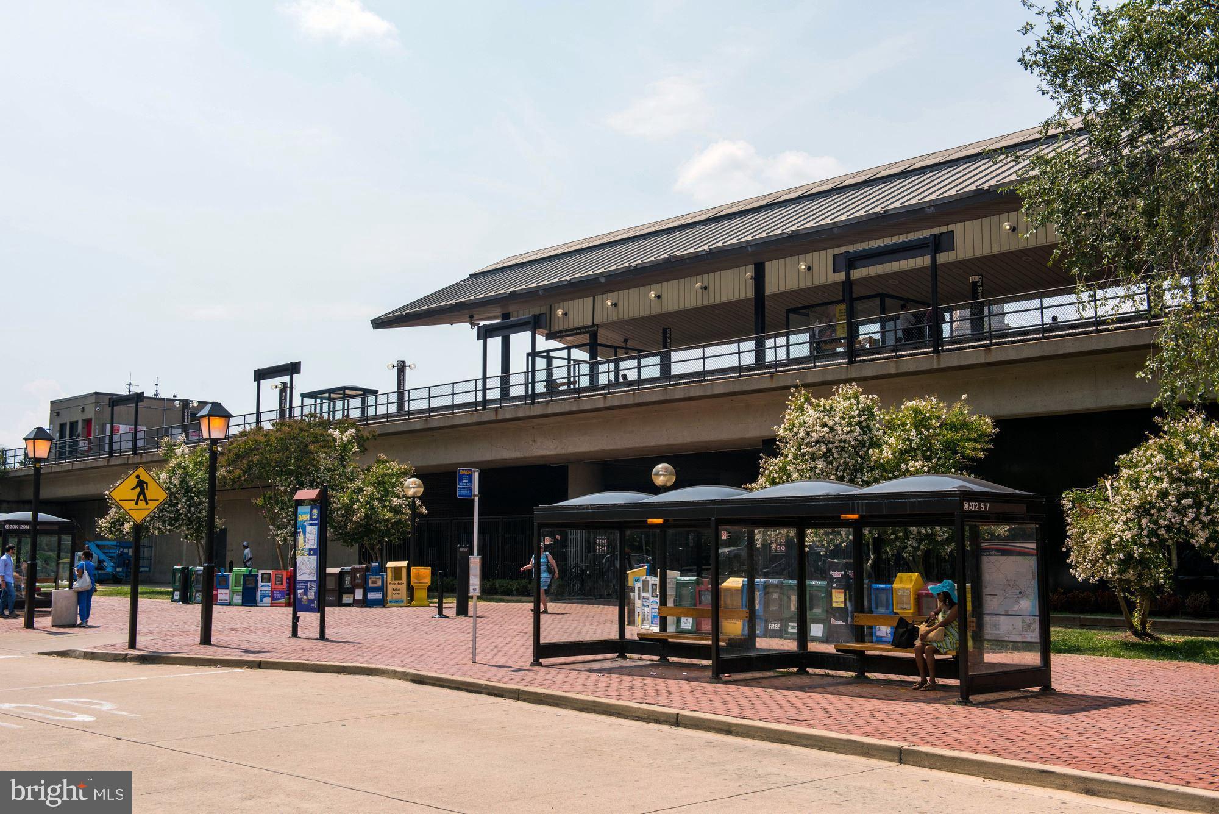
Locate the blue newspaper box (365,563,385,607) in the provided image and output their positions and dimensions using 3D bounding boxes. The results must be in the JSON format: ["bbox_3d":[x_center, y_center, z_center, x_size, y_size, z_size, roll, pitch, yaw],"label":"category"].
[{"bbox_3d":[-6.664,5.059,38.669,0.520,1.280,0.450,0,-6,0],"label":"blue newspaper box"}]

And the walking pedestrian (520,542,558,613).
[{"bbox_3d":[-1.728,4.219,33.564,0.700,1.710,0.600,5,-8,-40],"label":"walking pedestrian"}]

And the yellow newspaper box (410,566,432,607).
[{"bbox_3d":[-5.164,4.937,37.261,0.520,1.070,0.460,0,-6,3],"label":"yellow newspaper box"}]

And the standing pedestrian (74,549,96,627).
[{"bbox_3d":[-11.068,3.846,28.687,0.380,1.620,0.460,-6,-8,43],"label":"standing pedestrian"}]

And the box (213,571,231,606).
[{"bbox_3d":[-11.207,5.244,39.371,0.420,1.000,0.400,0,-6,-2],"label":"box"}]

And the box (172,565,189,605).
[{"bbox_3d":[-12.973,5.378,41.072,0.450,1.100,0.420,0,-6,0],"label":"box"}]

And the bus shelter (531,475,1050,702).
[{"bbox_3d":[2.001,2.263,17.728,1.814,2.511,7.184,6,-9,-43],"label":"bus shelter"}]

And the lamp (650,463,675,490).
[{"bbox_3d":[1.207,3.035,30.962,0.550,3.500,0.550,6,-9,-43],"label":"lamp"}]

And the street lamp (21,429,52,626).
[{"bbox_3d":[-12.100,2.547,28.523,0.480,4.170,0.480,-5,-8,42],"label":"street lamp"}]

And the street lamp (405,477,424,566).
[{"bbox_3d":[-5.999,4.077,41.404,0.600,3.800,0.600,0,-6,0],"label":"street lamp"}]

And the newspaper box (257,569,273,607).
[{"bbox_3d":[-9.909,5.225,39.156,0.430,1.050,0.400,-1,-6,14],"label":"newspaper box"}]

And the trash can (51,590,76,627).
[{"bbox_3d":[-12.111,4.454,30.139,0.530,0.810,0.530,2,-7,-17],"label":"trash can"}]

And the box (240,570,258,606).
[{"bbox_3d":[-10.321,5.188,38.897,0.430,1.000,0.400,0,-6,-3],"label":"box"}]

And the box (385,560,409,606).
[{"bbox_3d":[-6.068,5.070,38.870,0.570,1.300,0.480,0,-6,-3],"label":"box"}]

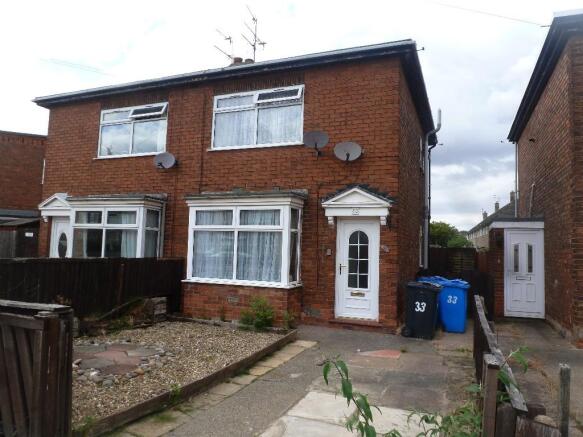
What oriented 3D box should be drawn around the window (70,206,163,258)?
[{"bbox_3d":[-4.276,0.528,9.770,2.286,1.618,0.670,0,-3,22],"label":"window"}]

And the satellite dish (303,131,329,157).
[{"bbox_3d":[0.485,-1.481,8.005,0.490,0.450,0.380,1,-3,7],"label":"satellite dish"}]

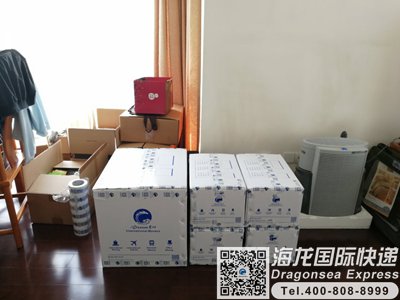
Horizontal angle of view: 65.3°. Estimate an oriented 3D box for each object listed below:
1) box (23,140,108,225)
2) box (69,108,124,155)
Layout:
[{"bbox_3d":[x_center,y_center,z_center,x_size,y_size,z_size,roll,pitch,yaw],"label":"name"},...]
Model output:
[{"bbox_3d":[-0.966,0.221,2.364,0.392,0.447,0.552,1,20,3],"label":"box"},{"bbox_3d":[-0.898,-0.056,3.029,0.412,0.502,0.703,0,20,1],"label":"box"}]

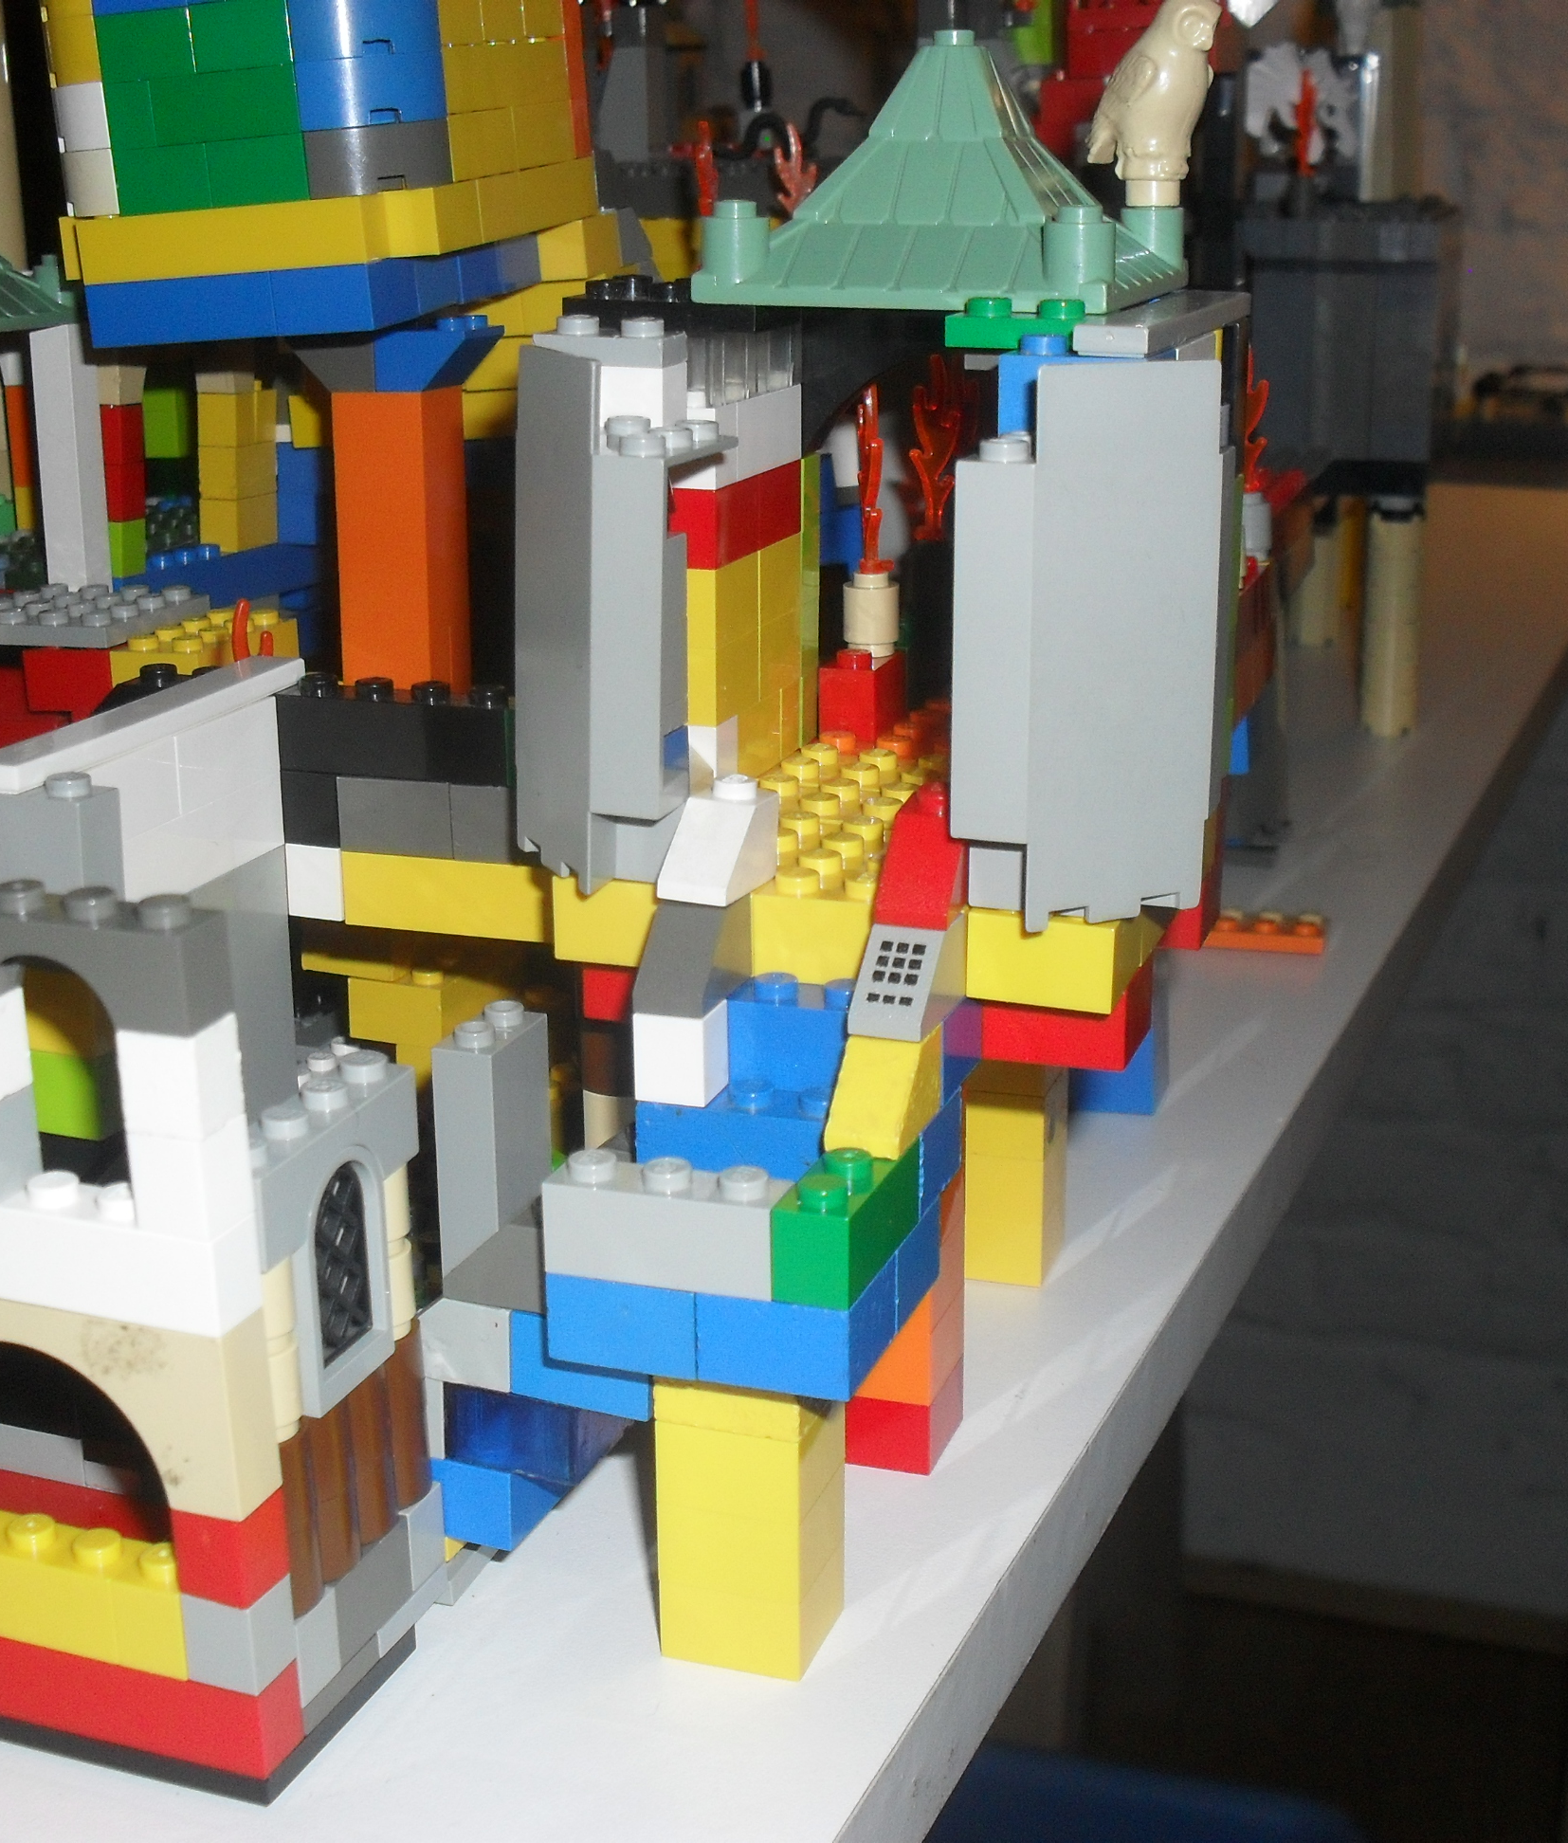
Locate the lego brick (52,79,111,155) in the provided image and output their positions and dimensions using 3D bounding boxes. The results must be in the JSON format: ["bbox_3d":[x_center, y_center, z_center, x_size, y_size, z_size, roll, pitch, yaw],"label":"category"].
[{"bbox_3d":[-0.105,-0.121,0.375,0.016,0.010,0.016,2,19,18],"label":"lego brick"}]

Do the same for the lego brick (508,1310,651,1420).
[{"bbox_3d":[-0.020,0.045,0.269,0.016,0.011,0.012,4,17,18],"label":"lego brick"}]

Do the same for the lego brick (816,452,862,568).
[{"bbox_3d":[0.009,-0.071,0.434,0.012,0.018,0.012,5,17,20],"label":"lego brick"}]

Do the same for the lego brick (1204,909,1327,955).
[{"bbox_3d":[0.102,0.002,0.521,0.024,0.005,0.014,5,17,19],"label":"lego brick"}]

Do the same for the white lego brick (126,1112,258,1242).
[{"bbox_3d":[-0.054,0.022,0.227,0.008,0.010,0.008,5,17,20],"label":"white lego brick"}]

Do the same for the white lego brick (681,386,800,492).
[{"bbox_3d":[-0.007,-0.060,0.307,0.008,0.010,0.032,5,17,18],"label":"white lego brick"}]

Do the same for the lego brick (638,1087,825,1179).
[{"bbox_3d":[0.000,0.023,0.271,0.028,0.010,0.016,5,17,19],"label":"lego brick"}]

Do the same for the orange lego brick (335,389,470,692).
[{"bbox_3d":[-0.063,-0.065,0.413,0.016,0.049,0.016,4,16,16],"label":"orange lego brick"}]

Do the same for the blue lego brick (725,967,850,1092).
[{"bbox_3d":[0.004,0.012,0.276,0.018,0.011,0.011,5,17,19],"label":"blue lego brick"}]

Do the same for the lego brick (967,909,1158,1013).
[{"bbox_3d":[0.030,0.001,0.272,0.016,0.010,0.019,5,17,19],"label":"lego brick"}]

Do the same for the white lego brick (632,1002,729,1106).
[{"bbox_3d":[-0.011,0.014,0.271,0.008,0.011,0.008,5,17,19],"label":"white lego brick"}]

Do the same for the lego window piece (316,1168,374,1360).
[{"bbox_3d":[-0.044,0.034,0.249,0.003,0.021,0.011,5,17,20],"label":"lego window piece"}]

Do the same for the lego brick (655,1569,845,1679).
[{"bbox_3d":[-0.003,0.075,0.279,0.016,0.010,0.016,5,16,18],"label":"lego brick"}]

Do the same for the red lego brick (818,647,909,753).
[{"bbox_3d":[0.011,-0.033,0.353,0.008,0.011,0.016,5,16,18],"label":"red lego brick"}]

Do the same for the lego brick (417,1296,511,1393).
[{"bbox_3d":[-0.034,0.043,0.269,0.016,0.010,0.010,5,17,20],"label":"lego brick"}]

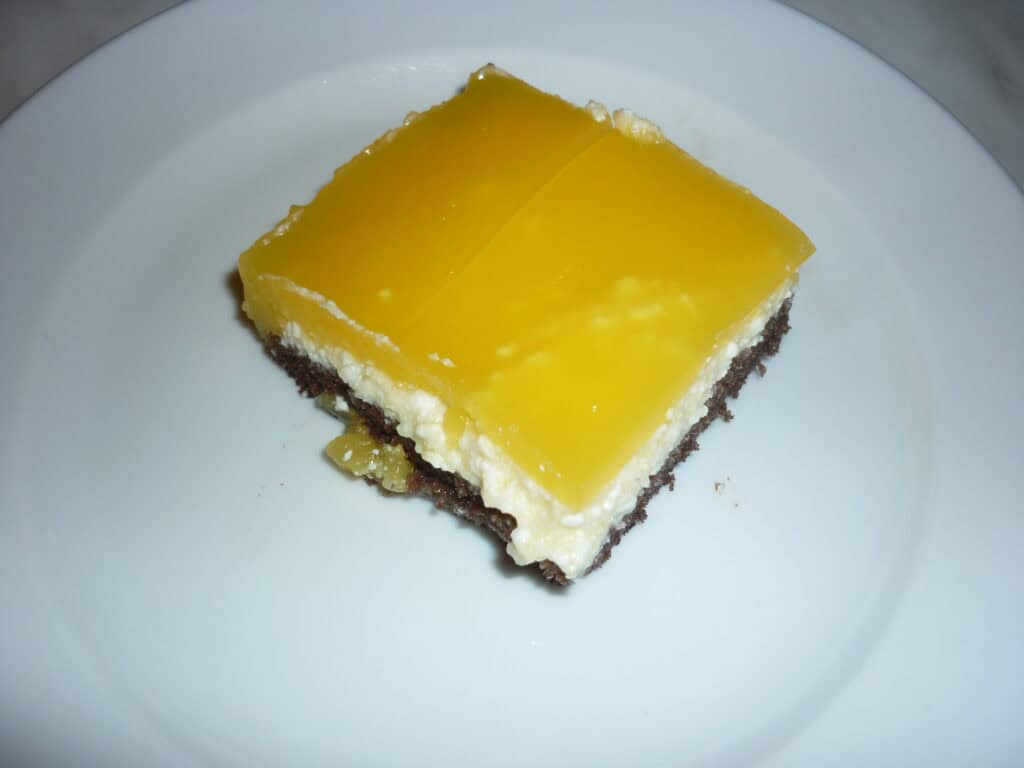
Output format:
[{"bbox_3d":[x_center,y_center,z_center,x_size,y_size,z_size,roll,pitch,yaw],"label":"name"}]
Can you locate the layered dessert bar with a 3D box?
[{"bbox_3d":[0.003,-0.018,0.205,0.088,0.027,0.078,35,64,22],"label":"layered dessert bar"}]

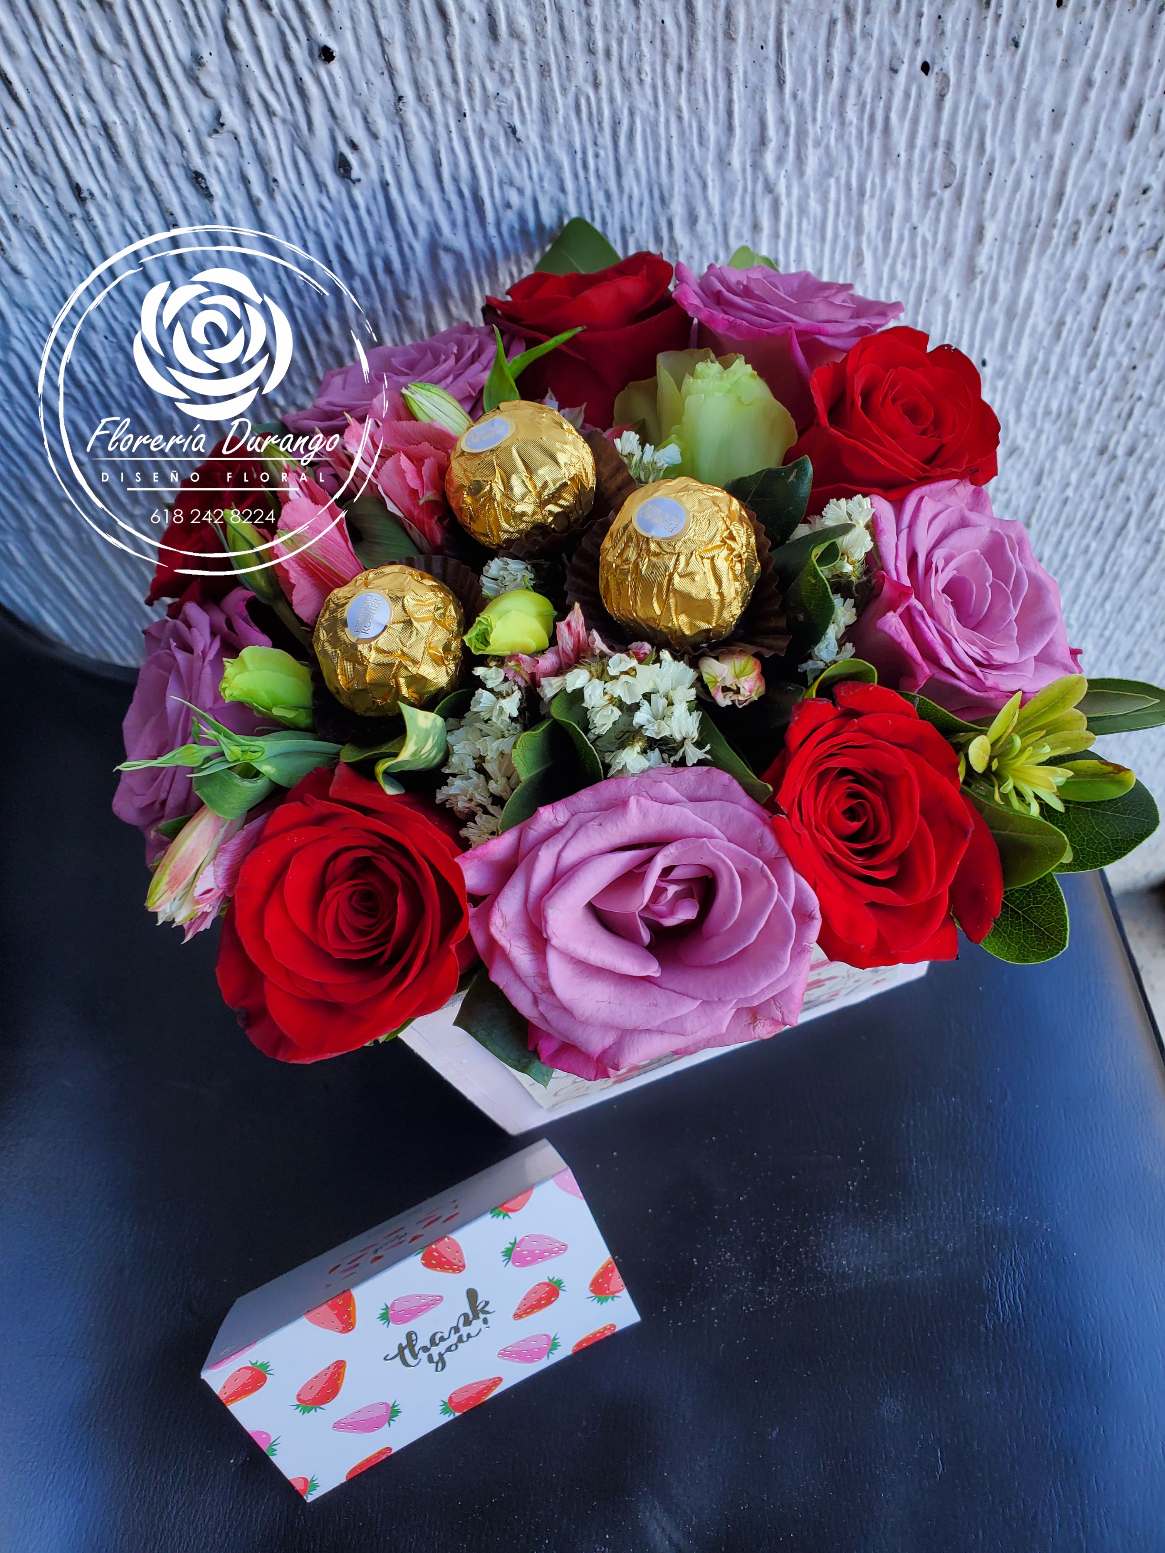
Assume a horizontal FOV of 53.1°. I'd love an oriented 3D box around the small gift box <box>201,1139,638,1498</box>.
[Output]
[{"bbox_3d":[-0.042,0.129,0.288,0.092,0.041,0.052,-26,59,-6],"label":"small gift box"}]

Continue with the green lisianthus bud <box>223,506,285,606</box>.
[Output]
[{"bbox_3d":[-0.075,-0.050,0.265,0.012,0.027,0.012,-11,42,18],"label":"green lisianthus bud"}]

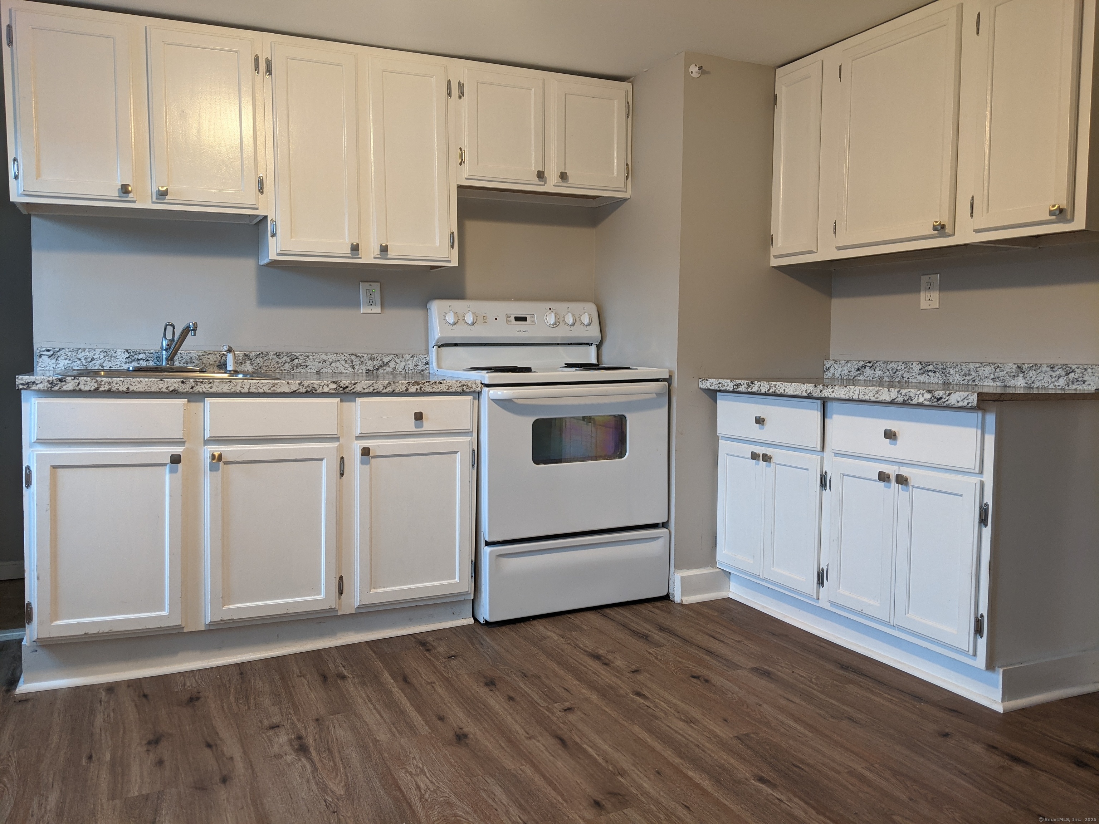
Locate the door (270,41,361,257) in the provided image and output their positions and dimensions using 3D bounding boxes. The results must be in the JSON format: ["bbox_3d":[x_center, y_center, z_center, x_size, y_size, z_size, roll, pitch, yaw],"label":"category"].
[{"bbox_3d":[-0.804,-0.896,2.973,0.286,0.709,0.027,-2,5,-25],"label":"door"}]

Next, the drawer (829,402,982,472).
[{"bbox_3d":[1.042,0.066,2.558,0.042,0.168,0.568,-1,4,-25],"label":"drawer"}]

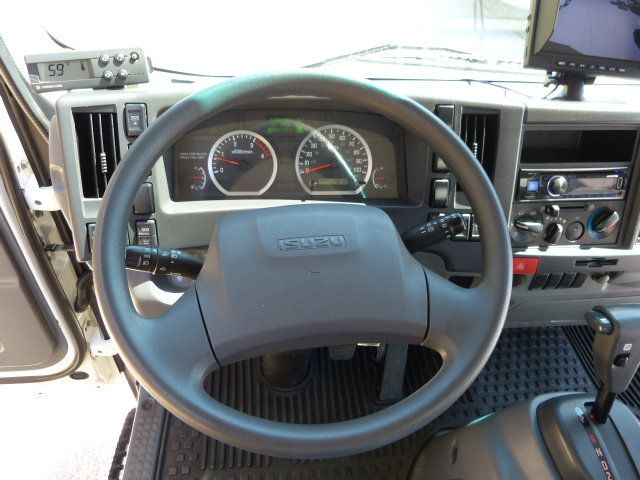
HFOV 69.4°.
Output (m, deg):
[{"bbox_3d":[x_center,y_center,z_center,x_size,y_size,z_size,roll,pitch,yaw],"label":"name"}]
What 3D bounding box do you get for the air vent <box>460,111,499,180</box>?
[{"bbox_3d":[0.232,-0.133,0.688,0.057,0.121,0.030,-2,13,-5],"label":"air vent"}]

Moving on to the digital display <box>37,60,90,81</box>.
[{"bbox_3d":[-0.341,-0.226,0.618,0.066,0.025,0.012,-5,11,-16],"label":"digital display"}]

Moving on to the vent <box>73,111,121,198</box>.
[{"bbox_3d":[-0.296,-0.118,0.626,0.057,0.121,0.030,-2,13,-5],"label":"vent"}]

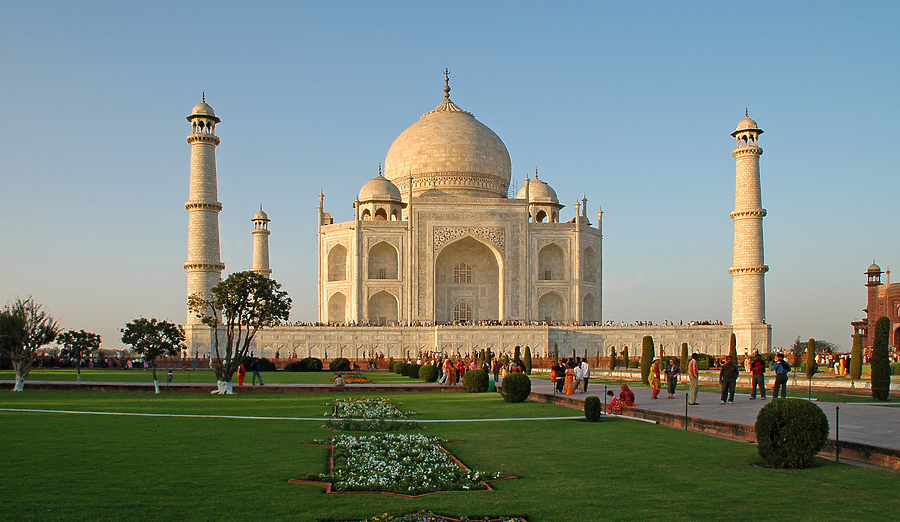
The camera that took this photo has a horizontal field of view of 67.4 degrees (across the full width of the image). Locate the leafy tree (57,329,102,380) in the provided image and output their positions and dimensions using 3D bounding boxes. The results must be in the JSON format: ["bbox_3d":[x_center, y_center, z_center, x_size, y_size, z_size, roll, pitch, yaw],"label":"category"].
[{"bbox_3d":[-35.917,9.171,65.368,4.362,4.848,4.362,0,-9,0],"label":"leafy tree"}]

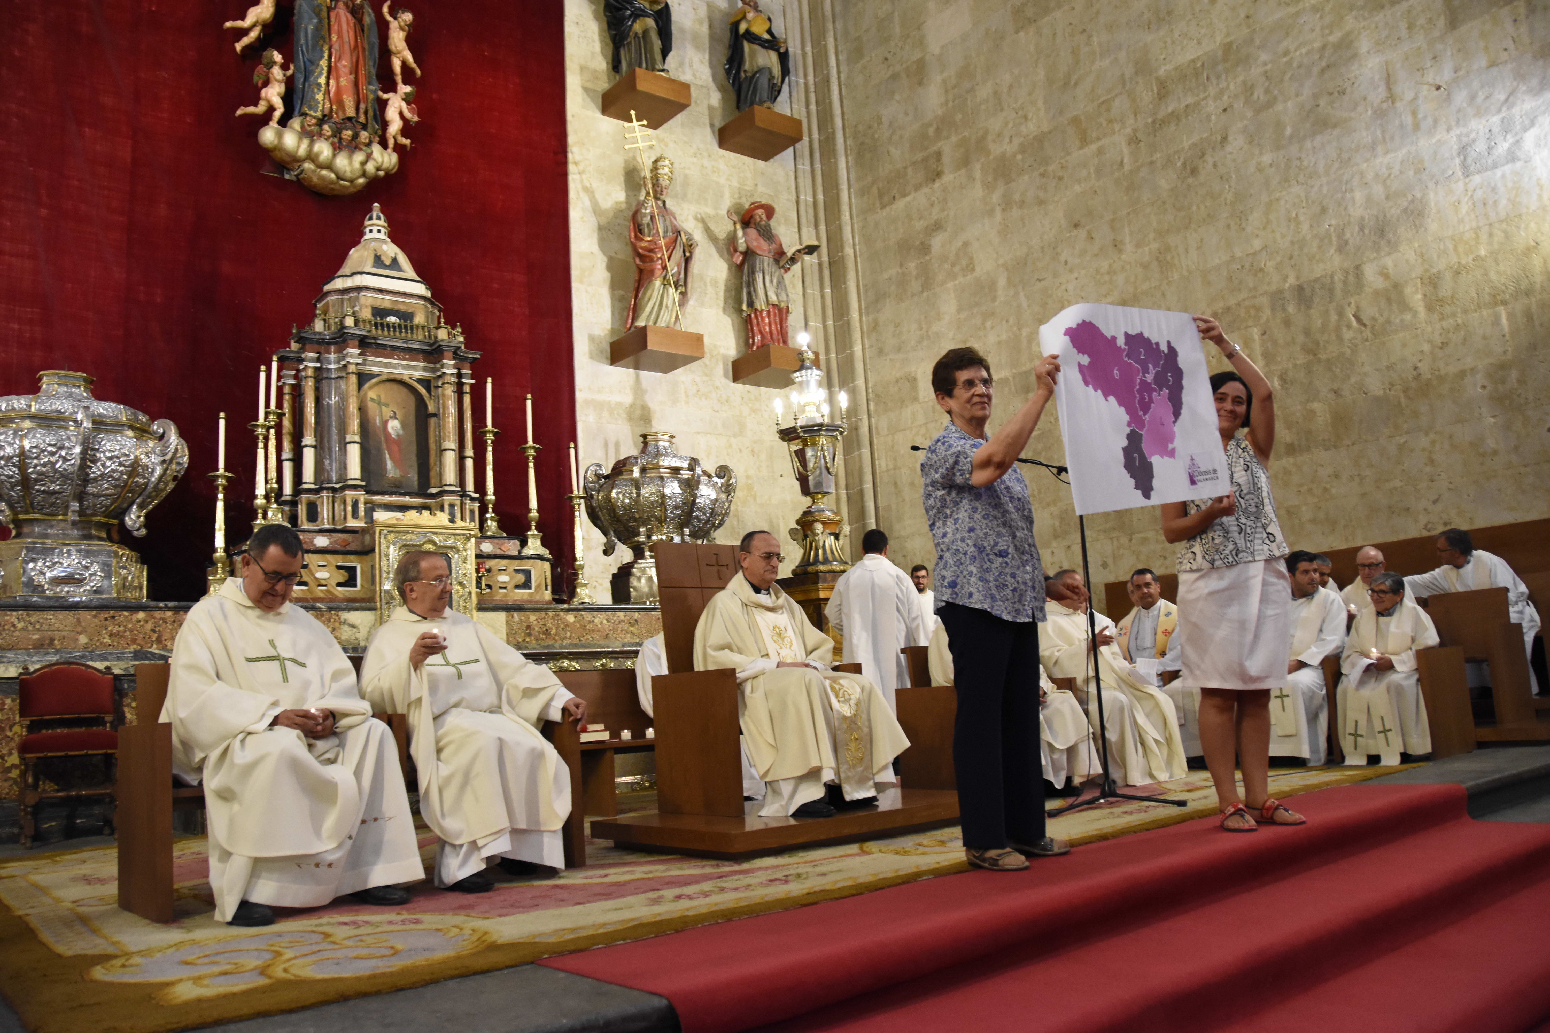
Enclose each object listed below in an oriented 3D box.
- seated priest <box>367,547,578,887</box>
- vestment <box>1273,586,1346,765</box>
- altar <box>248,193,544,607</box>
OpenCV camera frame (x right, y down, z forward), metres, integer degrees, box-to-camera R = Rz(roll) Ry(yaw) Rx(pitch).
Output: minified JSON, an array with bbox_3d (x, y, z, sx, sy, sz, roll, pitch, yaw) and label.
[{"bbox_3d":[-1.149,0.685,4.294,0.753,1.232,0.865,2,-10,-34],"label":"seated priest"},{"bbox_3d":[3.050,0.879,6.806,0.750,1.020,0.620,3,-11,-39],"label":"vestment"},{"bbox_3d":[-3.130,-0.877,9.191,2.350,3.250,0.950,3,-11,-39],"label":"altar"}]

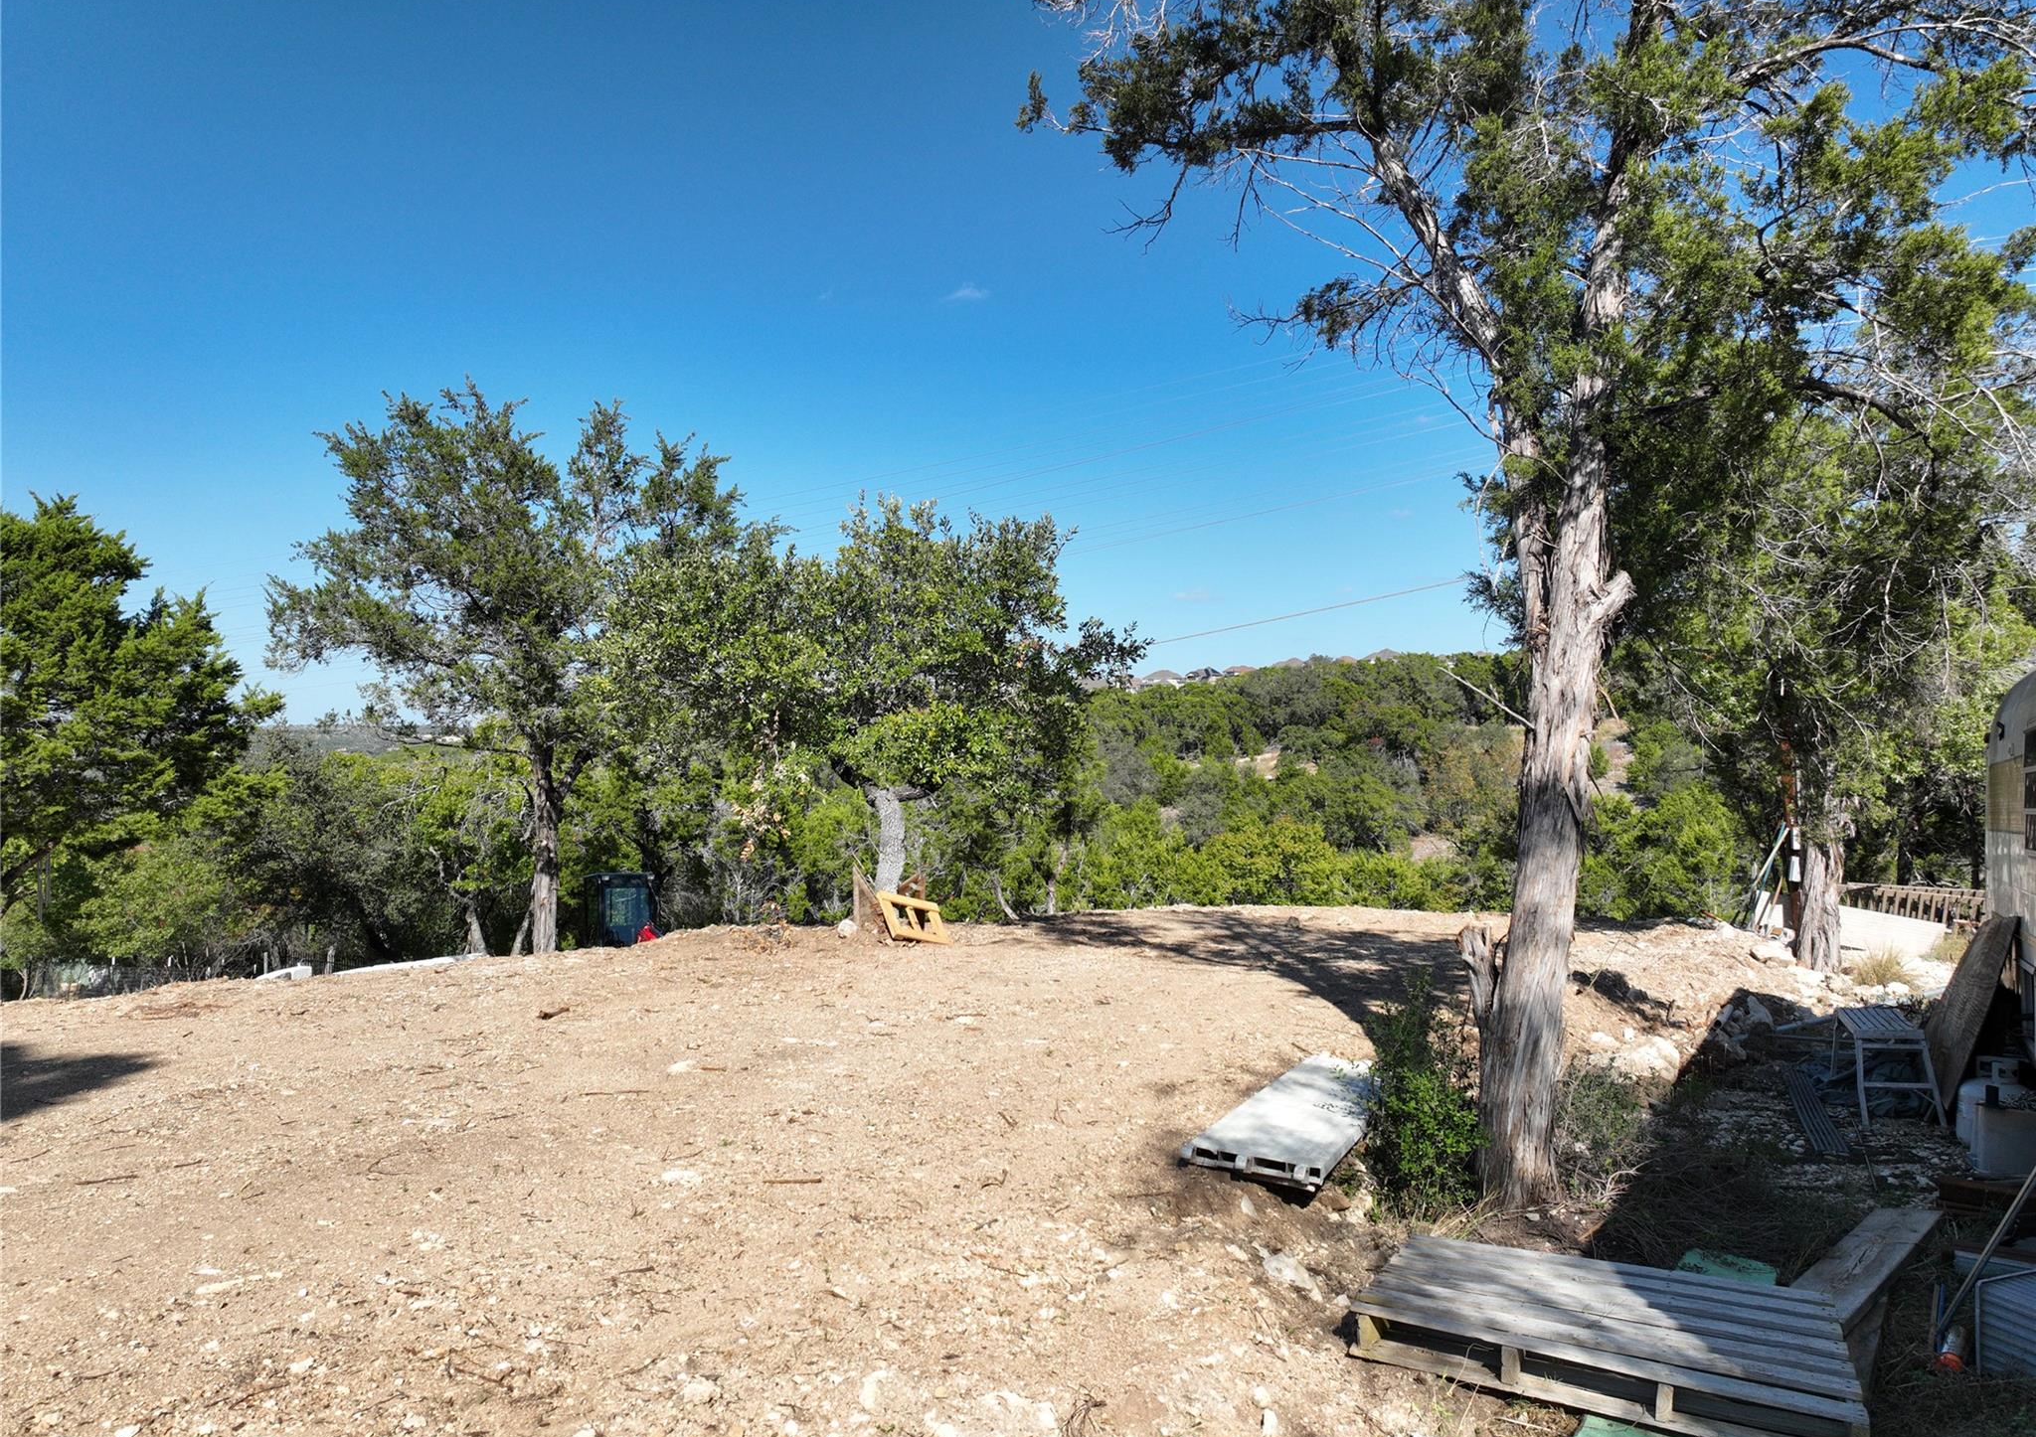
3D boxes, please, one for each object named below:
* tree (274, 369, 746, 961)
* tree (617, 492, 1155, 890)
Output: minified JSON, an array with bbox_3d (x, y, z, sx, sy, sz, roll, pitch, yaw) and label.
[{"bbox_3d":[-5.000,-0.450,13.900,4.500,5.600,4.000,0,0,0],"label":"tree"},{"bbox_3d":[-1.270,-0.080,12.700,4.600,3.800,3.700,0,0,0],"label":"tree"}]

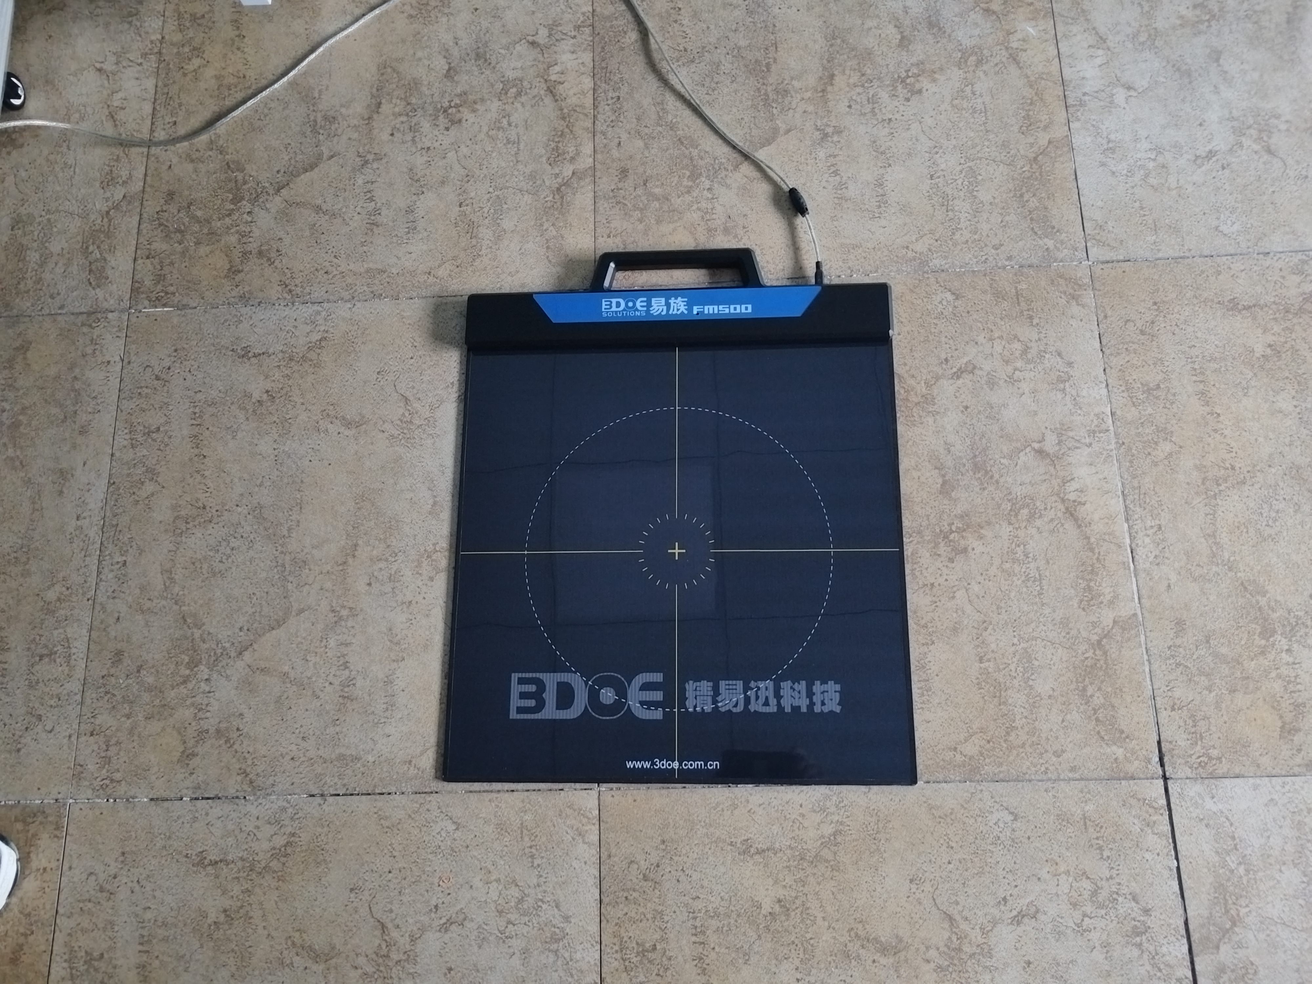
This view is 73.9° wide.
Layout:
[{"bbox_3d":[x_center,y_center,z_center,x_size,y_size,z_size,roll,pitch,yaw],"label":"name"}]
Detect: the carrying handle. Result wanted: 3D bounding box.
[{"bbox_3d":[0.027,-0.268,1.070,0.212,0.022,0.053,-1,77,3],"label":"carrying handle"}]

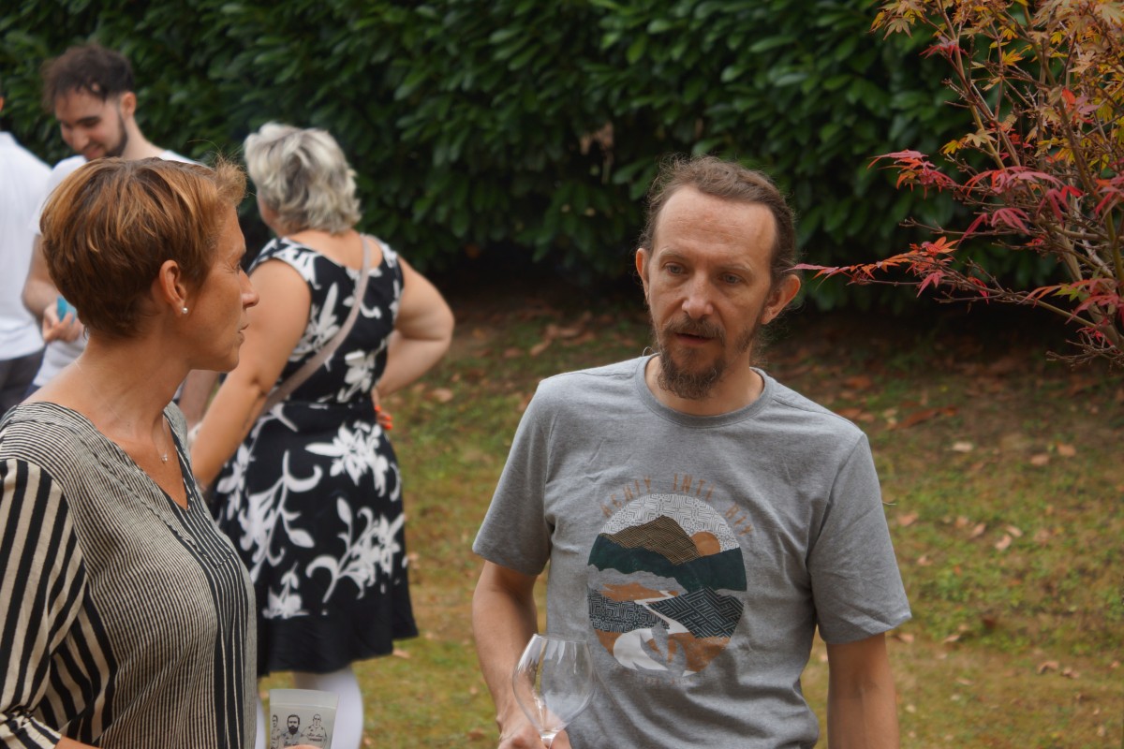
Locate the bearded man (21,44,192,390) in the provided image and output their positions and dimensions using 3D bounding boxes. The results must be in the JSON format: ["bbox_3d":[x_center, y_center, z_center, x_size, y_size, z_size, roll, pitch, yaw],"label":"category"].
[{"bbox_3d":[-1.103,0.060,5.850,0.530,1.760,0.400,1,5,13],"label":"bearded man"}]

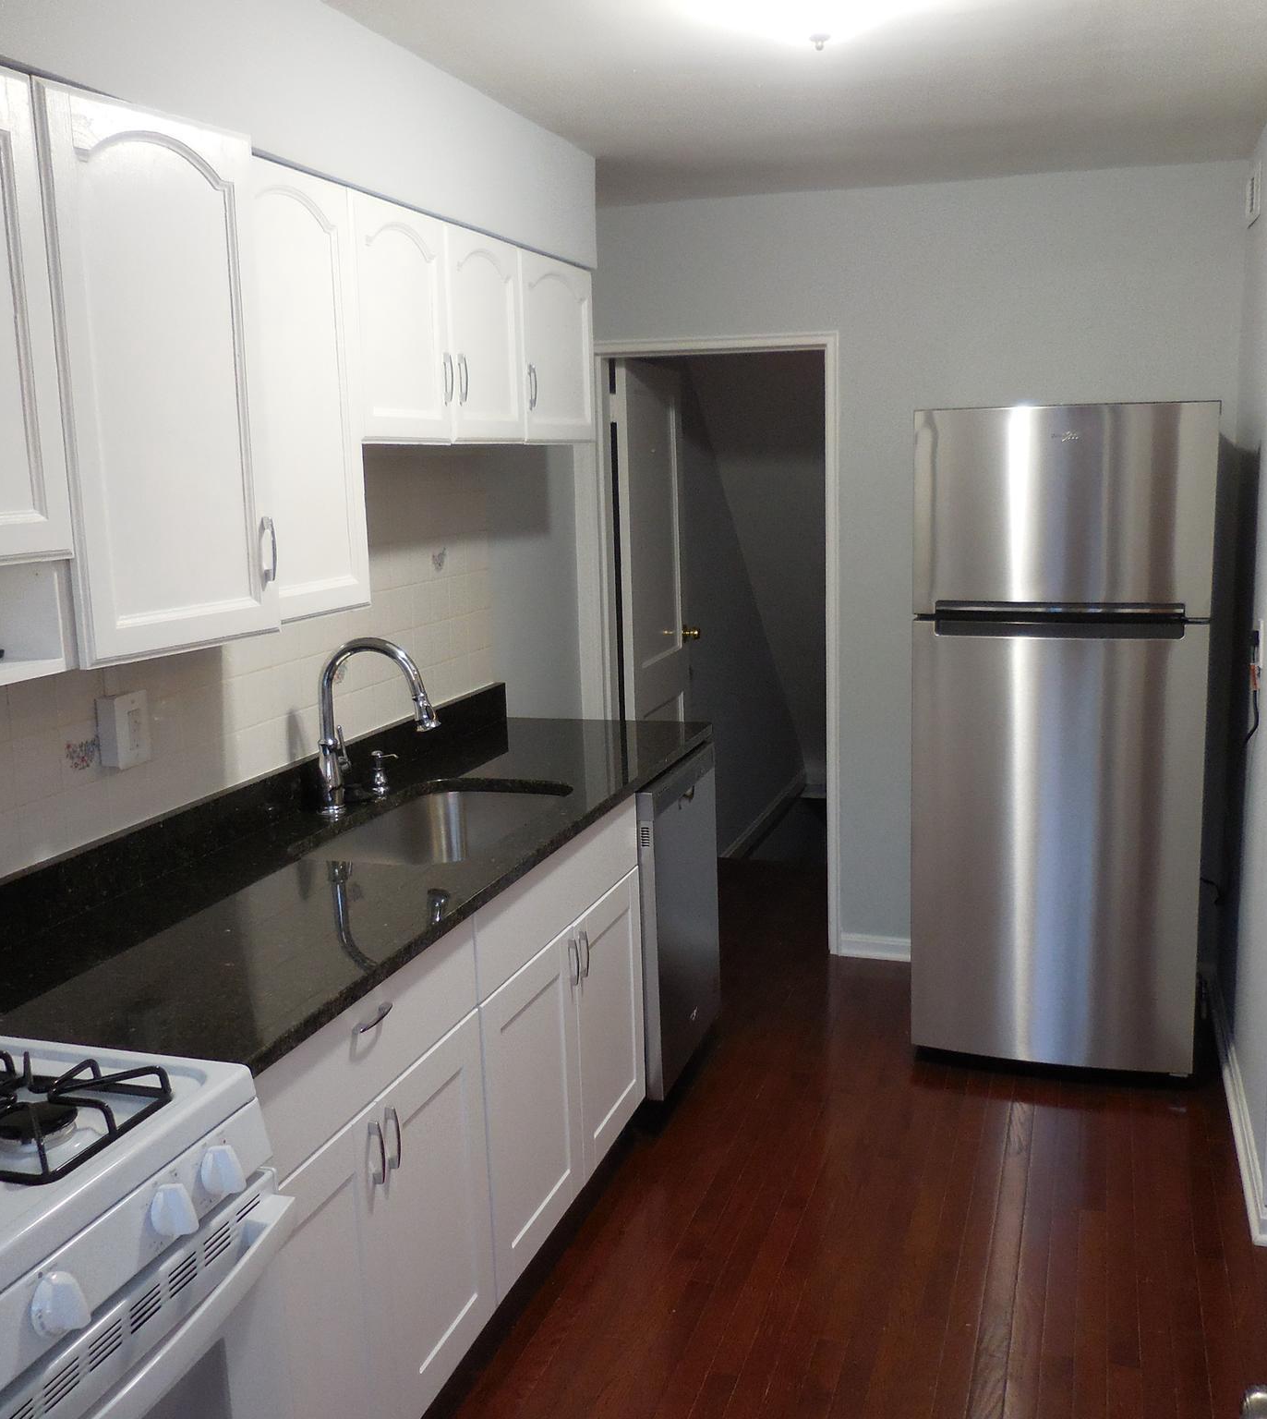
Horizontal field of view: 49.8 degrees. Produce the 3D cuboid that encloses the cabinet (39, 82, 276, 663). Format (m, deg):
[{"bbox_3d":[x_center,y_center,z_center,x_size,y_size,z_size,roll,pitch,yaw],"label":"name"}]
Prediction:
[{"bbox_3d":[-0.825,-0.465,2.006,0.353,0.747,0.408,2,11,19],"label":"cabinet"}]

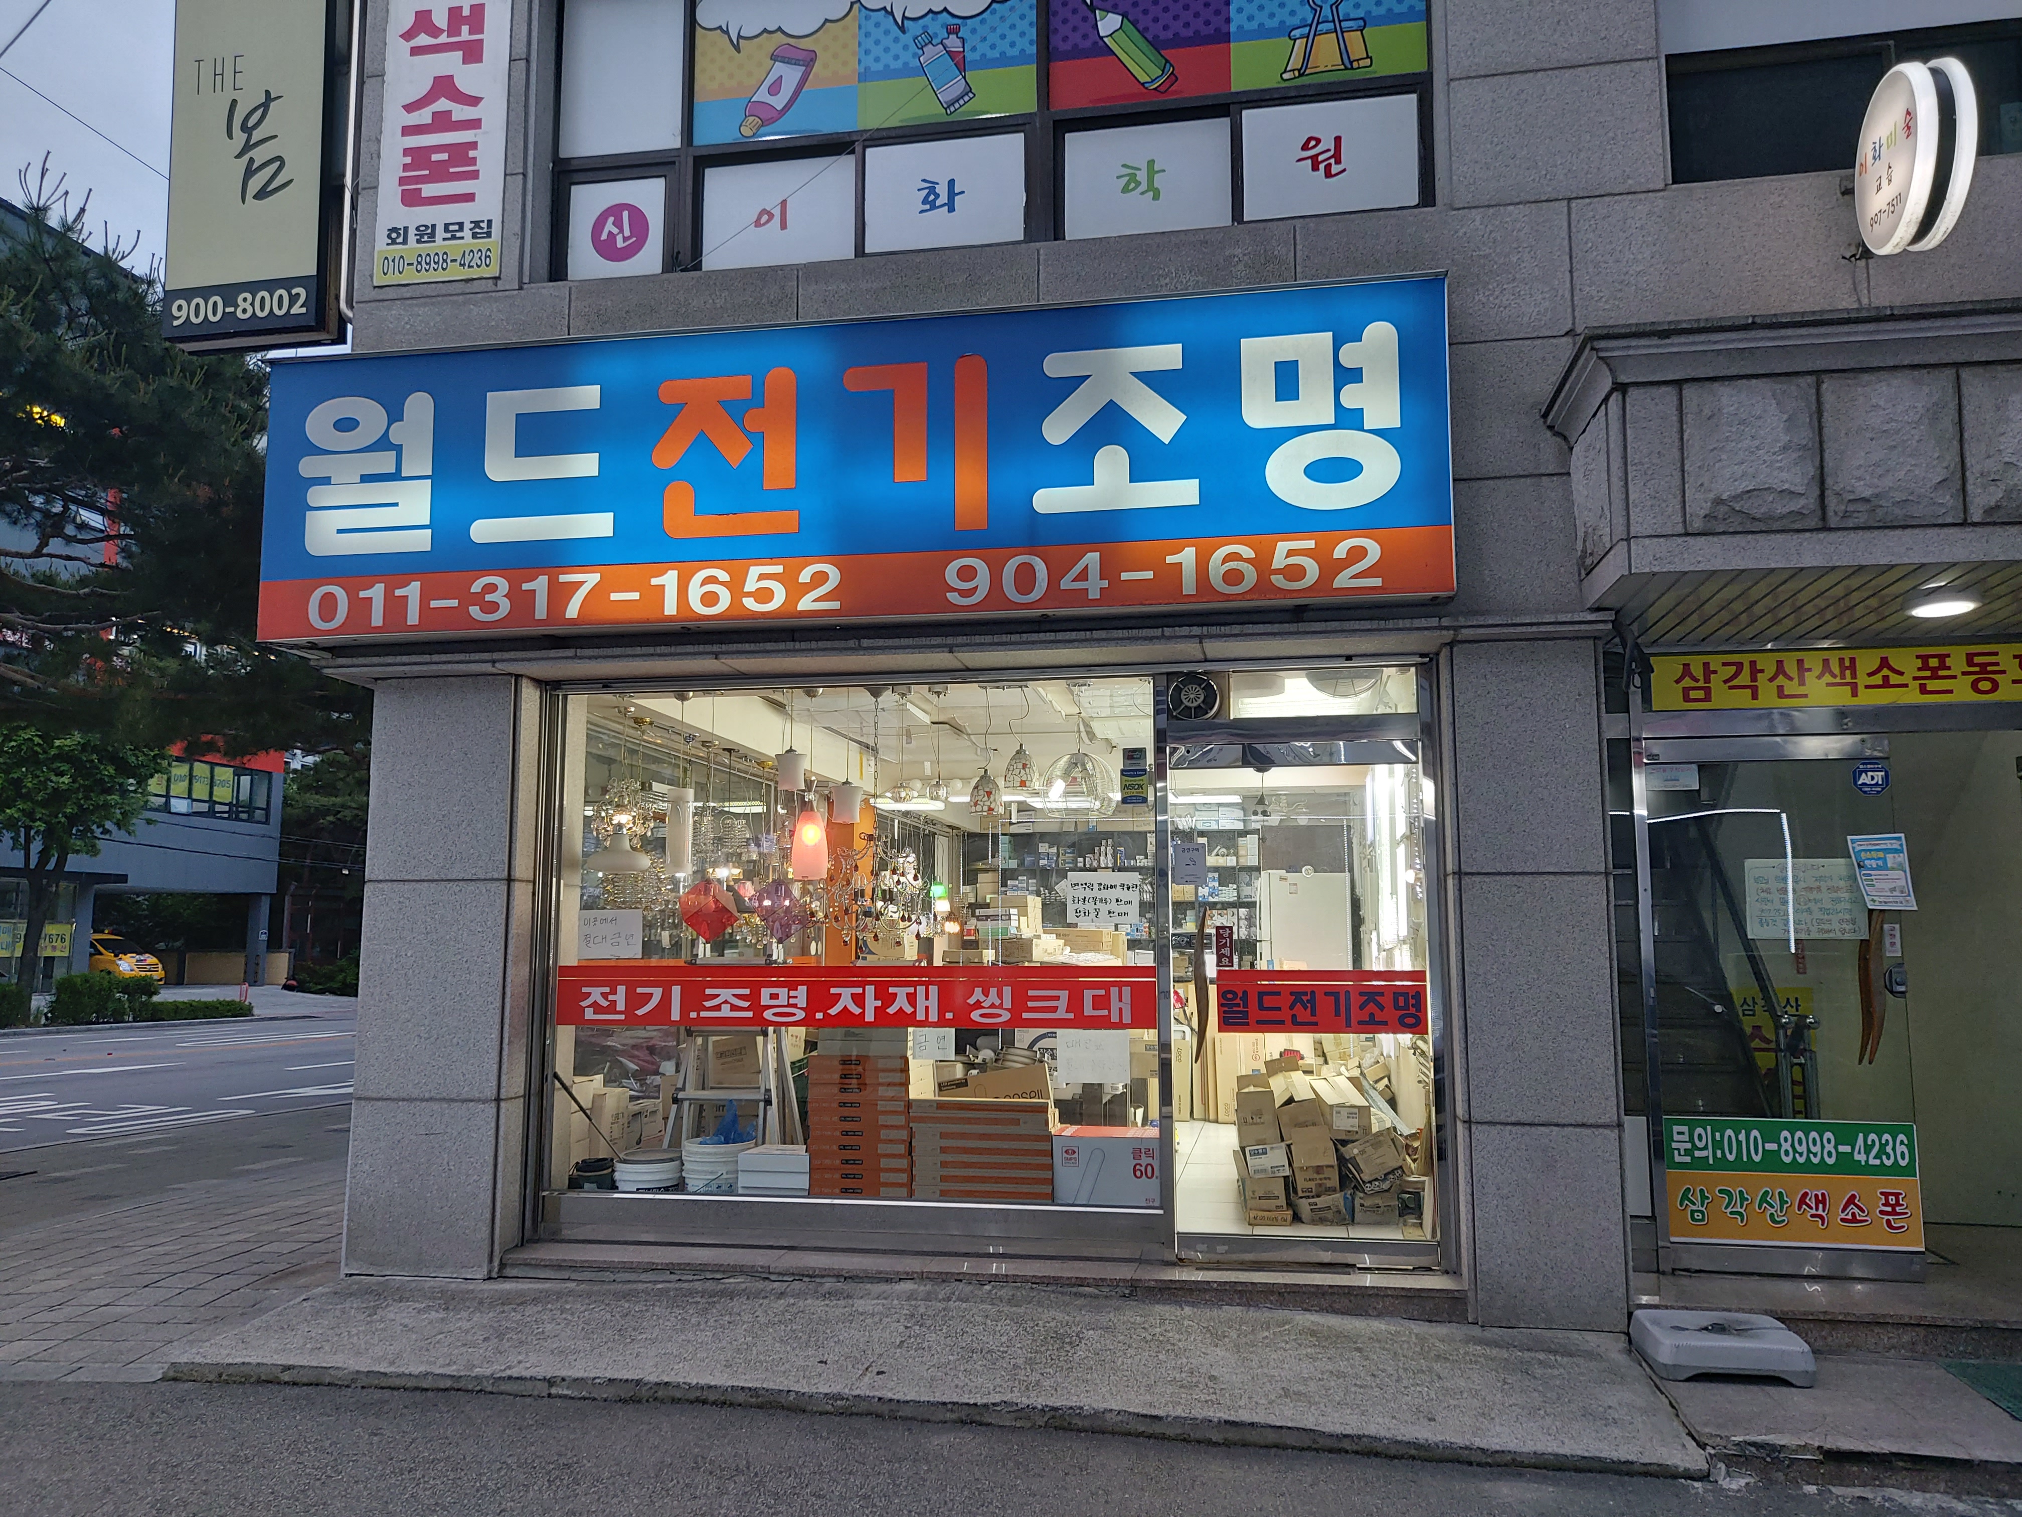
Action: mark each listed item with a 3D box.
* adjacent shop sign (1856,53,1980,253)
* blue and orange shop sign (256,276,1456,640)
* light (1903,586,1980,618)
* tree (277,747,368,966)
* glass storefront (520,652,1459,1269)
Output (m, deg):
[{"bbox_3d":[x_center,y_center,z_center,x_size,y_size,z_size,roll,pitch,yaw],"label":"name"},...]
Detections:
[{"bbox_3d":[3.128,-2.074,5.056,0.185,0.610,0.610,-2,-7,12],"label":"adjacent shop sign"},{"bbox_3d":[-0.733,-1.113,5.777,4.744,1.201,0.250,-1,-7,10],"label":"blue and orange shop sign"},{"bbox_3d":[3.344,-0.560,5.240,0.250,0.057,0.250,-1,-7,10],"label":"light"},{"bbox_3d":[-19.227,2.905,41.000,4.600,7.000,4.600,-1,-7,10],"label":"tree"},{"bbox_3d":[-0.197,0.841,6.138,3.824,2.378,0.150,-1,-7,10],"label":"glass storefront"}]

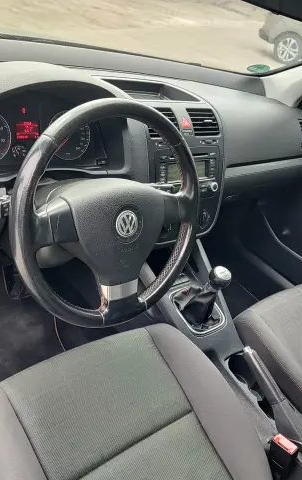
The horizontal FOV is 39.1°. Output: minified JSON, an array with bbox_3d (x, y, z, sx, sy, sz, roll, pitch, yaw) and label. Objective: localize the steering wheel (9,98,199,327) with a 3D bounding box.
[{"bbox_3d":[-0.064,-0.039,0.712,0.375,0.375,0.100,-13,21,-40],"label":"steering wheel"}]

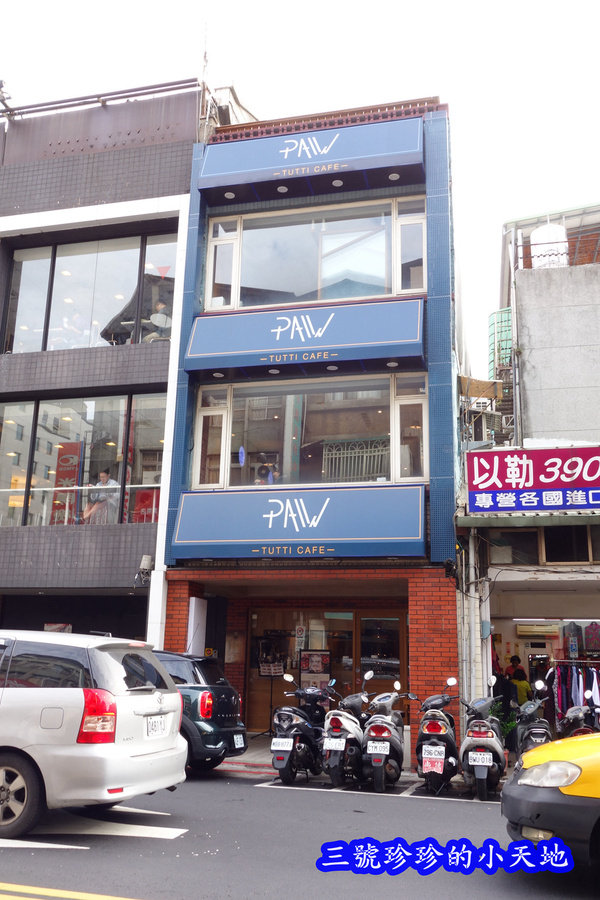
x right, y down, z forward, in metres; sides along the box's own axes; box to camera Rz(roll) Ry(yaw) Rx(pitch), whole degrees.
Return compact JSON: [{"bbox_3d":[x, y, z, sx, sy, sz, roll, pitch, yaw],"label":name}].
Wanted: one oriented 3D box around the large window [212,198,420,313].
[{"bbox_3d":[0.225,-3.362,14.192,3.900,1.810,0.140,-2,-14,14],"label":"large window"}]

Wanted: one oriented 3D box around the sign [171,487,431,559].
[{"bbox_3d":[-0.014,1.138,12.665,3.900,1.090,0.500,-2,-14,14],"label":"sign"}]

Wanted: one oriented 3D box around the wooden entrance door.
[{"bbox_3d":[1.499,4.167,15.434,0.990,2.270,0.100,-2,-14,14],"label":"wooden entrance door"}]

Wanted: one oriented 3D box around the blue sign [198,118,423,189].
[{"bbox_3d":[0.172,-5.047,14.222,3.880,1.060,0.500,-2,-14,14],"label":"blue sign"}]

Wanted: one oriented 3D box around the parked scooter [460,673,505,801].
[{"bbox_3d":[2.233,3.466,10.007,0.640,1.290,1.800,-3,-15,17],"label":"parked scooter"}]

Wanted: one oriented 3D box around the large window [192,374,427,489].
[{"bbox_3d":[0.145,-0.287,13.425,3.900,1.810,0.140,-2,-14,14],"label":"large window"}]

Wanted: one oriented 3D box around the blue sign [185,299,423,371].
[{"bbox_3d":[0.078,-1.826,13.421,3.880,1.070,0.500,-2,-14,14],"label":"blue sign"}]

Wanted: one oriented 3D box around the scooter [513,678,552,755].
[{"bbox_3d":[2.819,3.445,9.860,0.600,1.280,1.750,-1,-14,11],"label":"scooter"}]

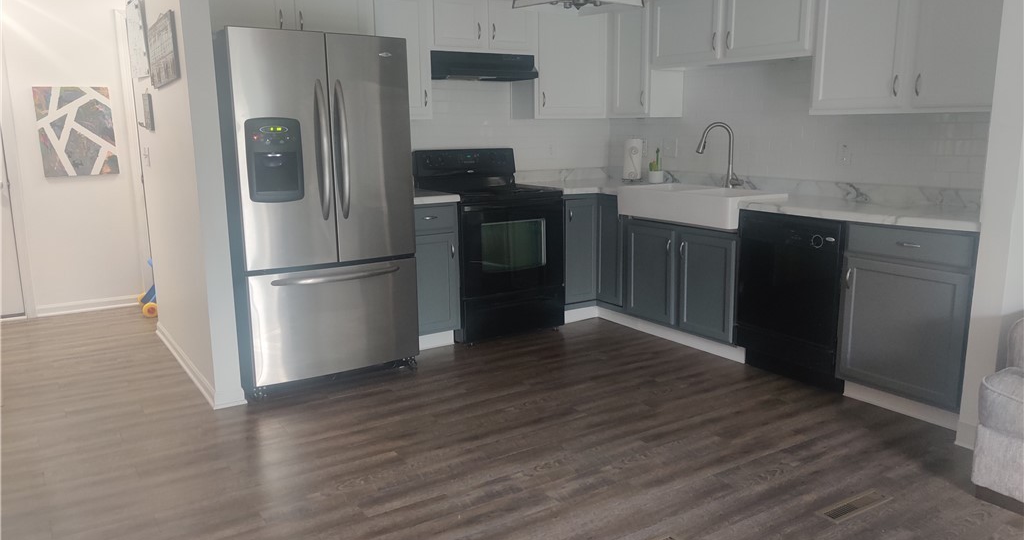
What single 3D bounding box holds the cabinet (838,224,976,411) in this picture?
[{"bbox_3d":[1.989,0.165,3.722,0.607,0.797,0.605,-7,12,-32],"label":"cabinet"}]

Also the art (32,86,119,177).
[{"bbox_3d":[-3.104,-0.988,5.703,0.485,0.612,0.030,-7,12,-32],"label":"art"}]

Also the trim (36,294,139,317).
[{"bbox_3d":[-3.131,0.258,5.921,0.670,0.076,0.017,-7,12,-32],"label":"trim"}]

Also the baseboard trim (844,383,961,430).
[{"bbox_3d":[1.785,0.615,3.673,0.016,0.082,0.568,-7,12,-32],"label":"baseboard trim"}]

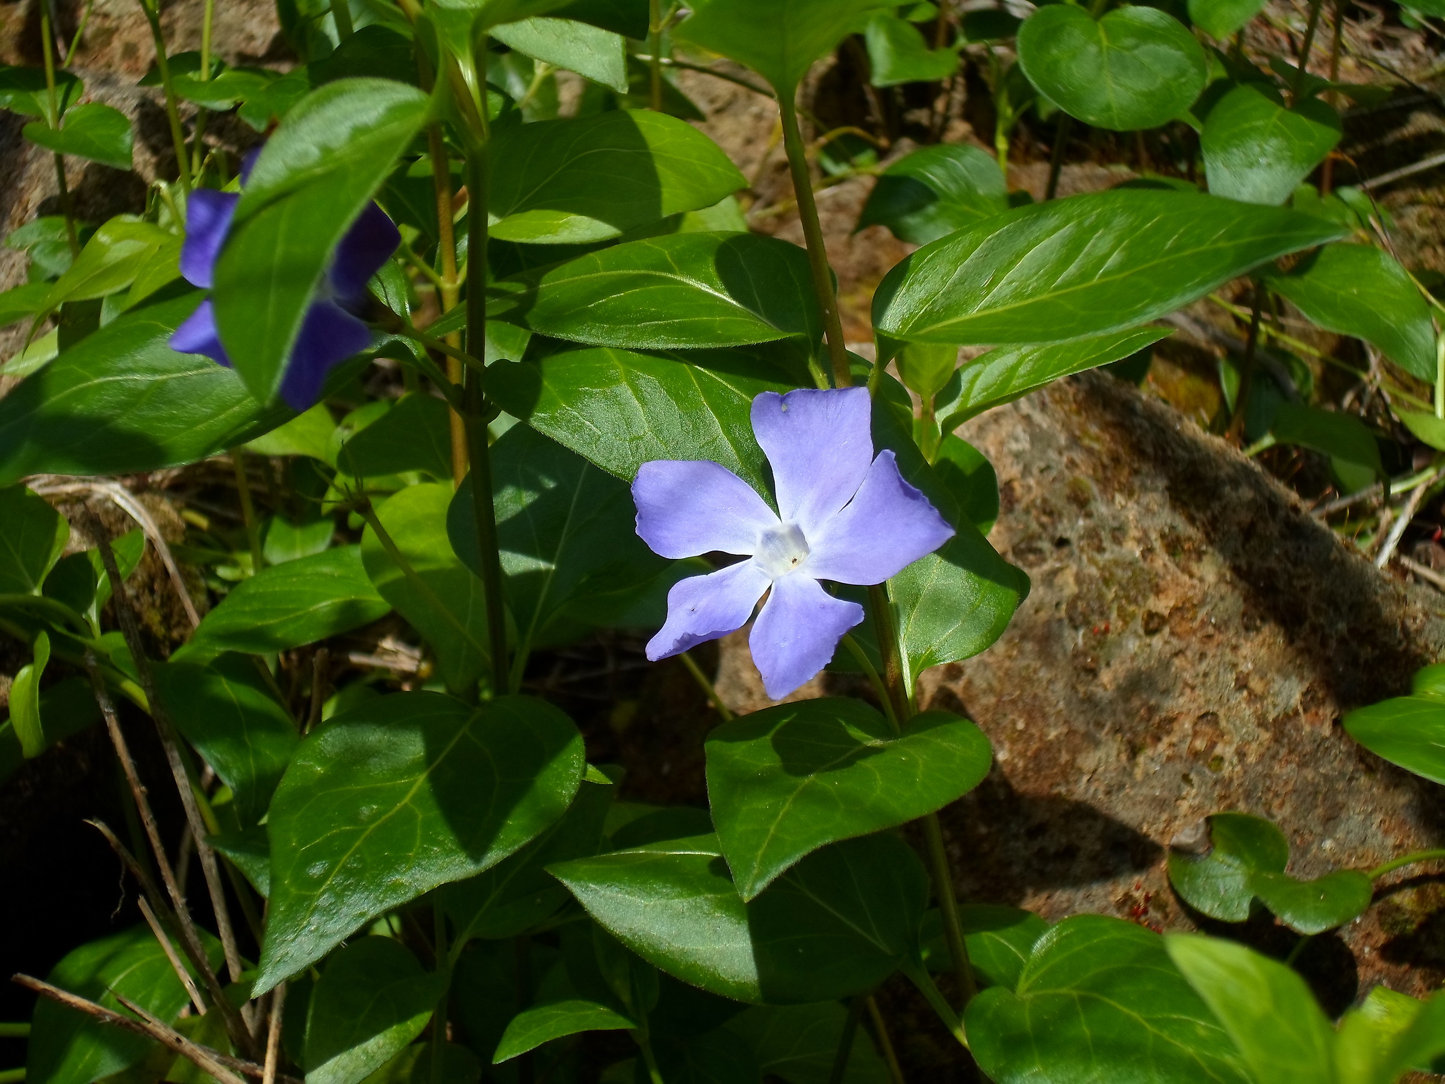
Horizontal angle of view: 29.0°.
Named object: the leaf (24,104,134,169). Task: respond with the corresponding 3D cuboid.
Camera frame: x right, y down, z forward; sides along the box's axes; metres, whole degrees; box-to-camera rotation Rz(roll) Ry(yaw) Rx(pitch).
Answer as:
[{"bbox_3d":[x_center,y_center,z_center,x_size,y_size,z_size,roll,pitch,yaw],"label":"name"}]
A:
[{"bbox_3d":[-0.134,-0.086,0.600,0.028,0.006,0.018,29,47,26],"label":"leaf"}]

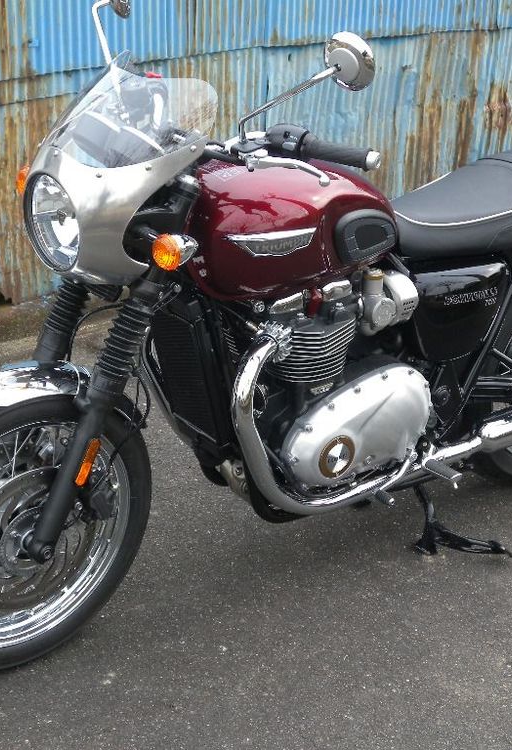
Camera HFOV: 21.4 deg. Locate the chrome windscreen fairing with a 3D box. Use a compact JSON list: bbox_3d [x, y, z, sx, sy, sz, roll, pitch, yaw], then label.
[{"bbox_3d":[-0.265,-0.380,2.555,0.295,0.403,0.294,-18,31,-36],"label":"chrome windscreen fairing"}]

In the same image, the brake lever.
[{"bbox_3d":[0.053,-0.364,2.401,0.185,0.030,0.050,24,33,34],"label":"brake lever"}]

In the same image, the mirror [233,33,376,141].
[{"bbox_3d":[0.097,-0.507,2.410,0.250,0.230,0.150,22,32,38],"label":"mirror"}]

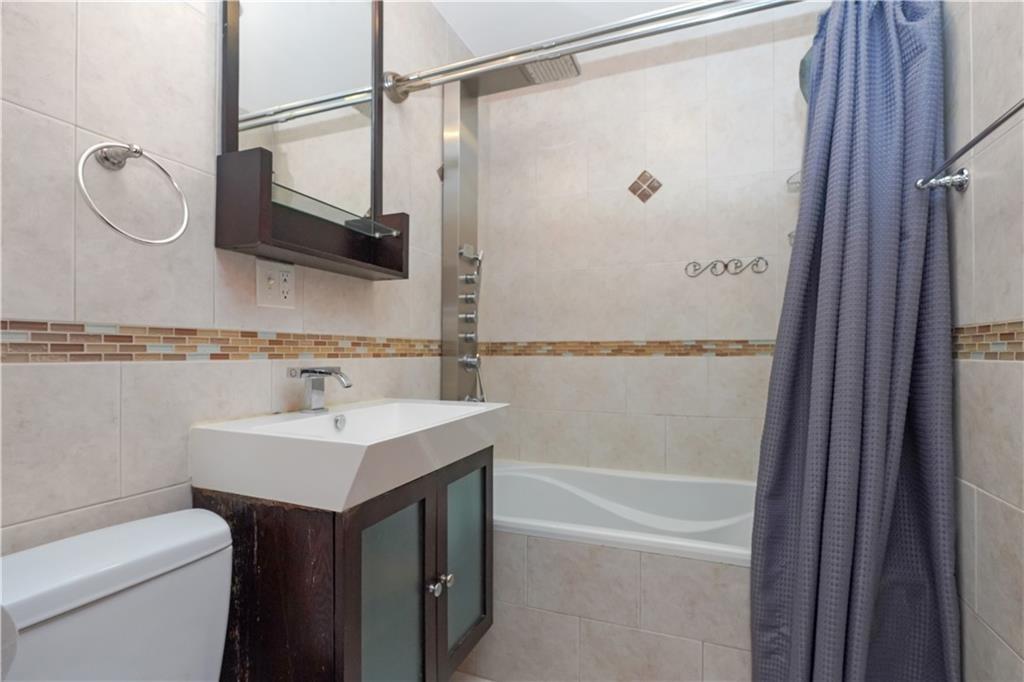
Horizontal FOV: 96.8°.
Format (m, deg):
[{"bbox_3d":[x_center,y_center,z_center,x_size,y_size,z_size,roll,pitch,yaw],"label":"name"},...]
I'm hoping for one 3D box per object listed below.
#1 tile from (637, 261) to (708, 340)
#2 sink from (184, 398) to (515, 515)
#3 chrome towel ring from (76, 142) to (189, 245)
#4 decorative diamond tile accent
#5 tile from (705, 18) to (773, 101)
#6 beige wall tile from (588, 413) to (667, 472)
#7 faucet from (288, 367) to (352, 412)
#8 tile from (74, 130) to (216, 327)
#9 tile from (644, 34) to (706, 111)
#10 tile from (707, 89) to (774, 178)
[{"bbox_3d":[0.720,-0.173,1.988,0.252,0.339,0.012,0,-1,20],"label":"tile"},{"bbox_3d":[-0.348,0.254,1.196,0.469,0.123,0.671,0,-2,20],"label":"sink"},{"bbox_3d":[-0.699,-0.268,0.828,0.072,0.179,0.171,0,-2,20],"label":"chrome towel ring"},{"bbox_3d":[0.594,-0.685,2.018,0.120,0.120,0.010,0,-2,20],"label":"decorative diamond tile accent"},{"bbox_3d":[0.960,-1.175,1.924,0.252,0.276,0.012,0,-1,20],"label":"tile"},{"bbox_3d":[0.518,0.451,2.047,0.339,0.249,0.012,0,-1,20],"label":"beige wall tile"},{"bbox_3d":[-0.498,0.131,1.197,0.164,0.123,0.065,0,-2,20],"label":"faucet"},{"bbox_3d":[-0.722,-0.199,0.913,0.012,0.339,0.252,0,-1,20],"label":"tile"},{"bbox_3d":[0.720,-1.173,2.012,0.252,0.276,0.012,0,-1,20],"label":"tile"},{"bbox_3d":[0.960,-0.863,1.916,0.252,0.339,0.012,0,-1,20],"label":"tile"}]

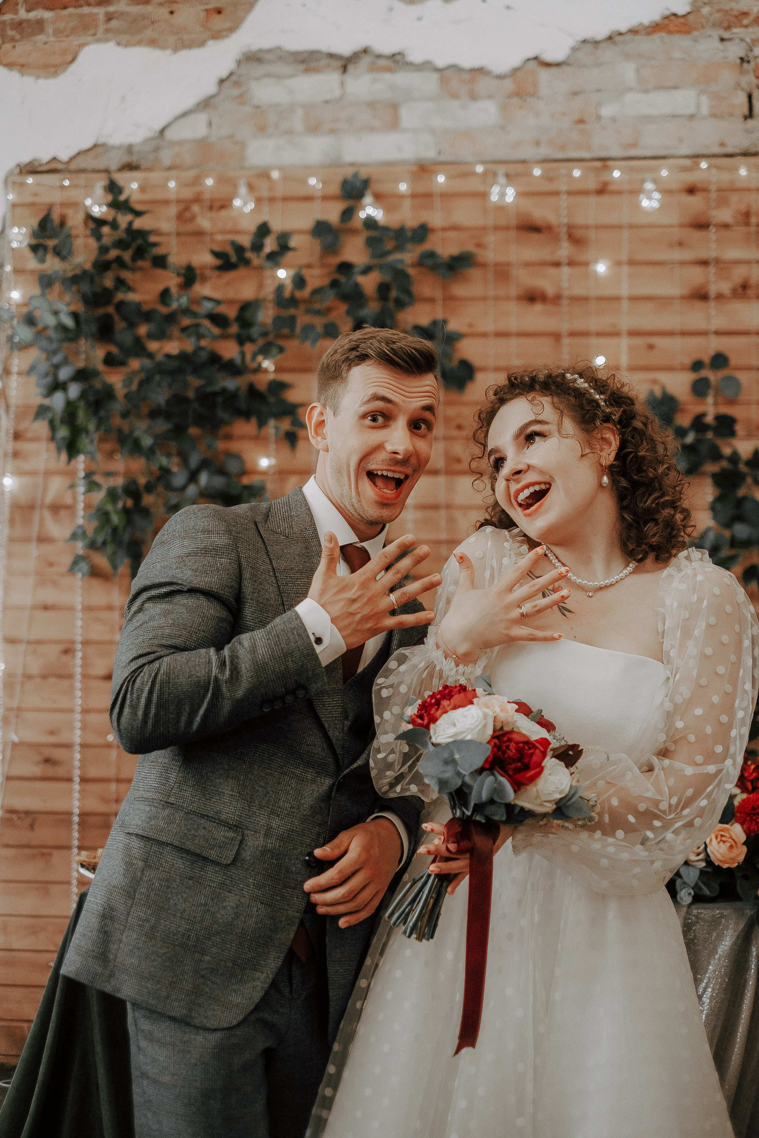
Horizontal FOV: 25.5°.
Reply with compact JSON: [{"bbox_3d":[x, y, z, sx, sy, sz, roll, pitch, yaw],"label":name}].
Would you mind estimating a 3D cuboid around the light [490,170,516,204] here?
[{"bbox_3d":[0.323,-0.997,4.380,0.060,0.088,0.060,0,-2,9],"label":"light"}]

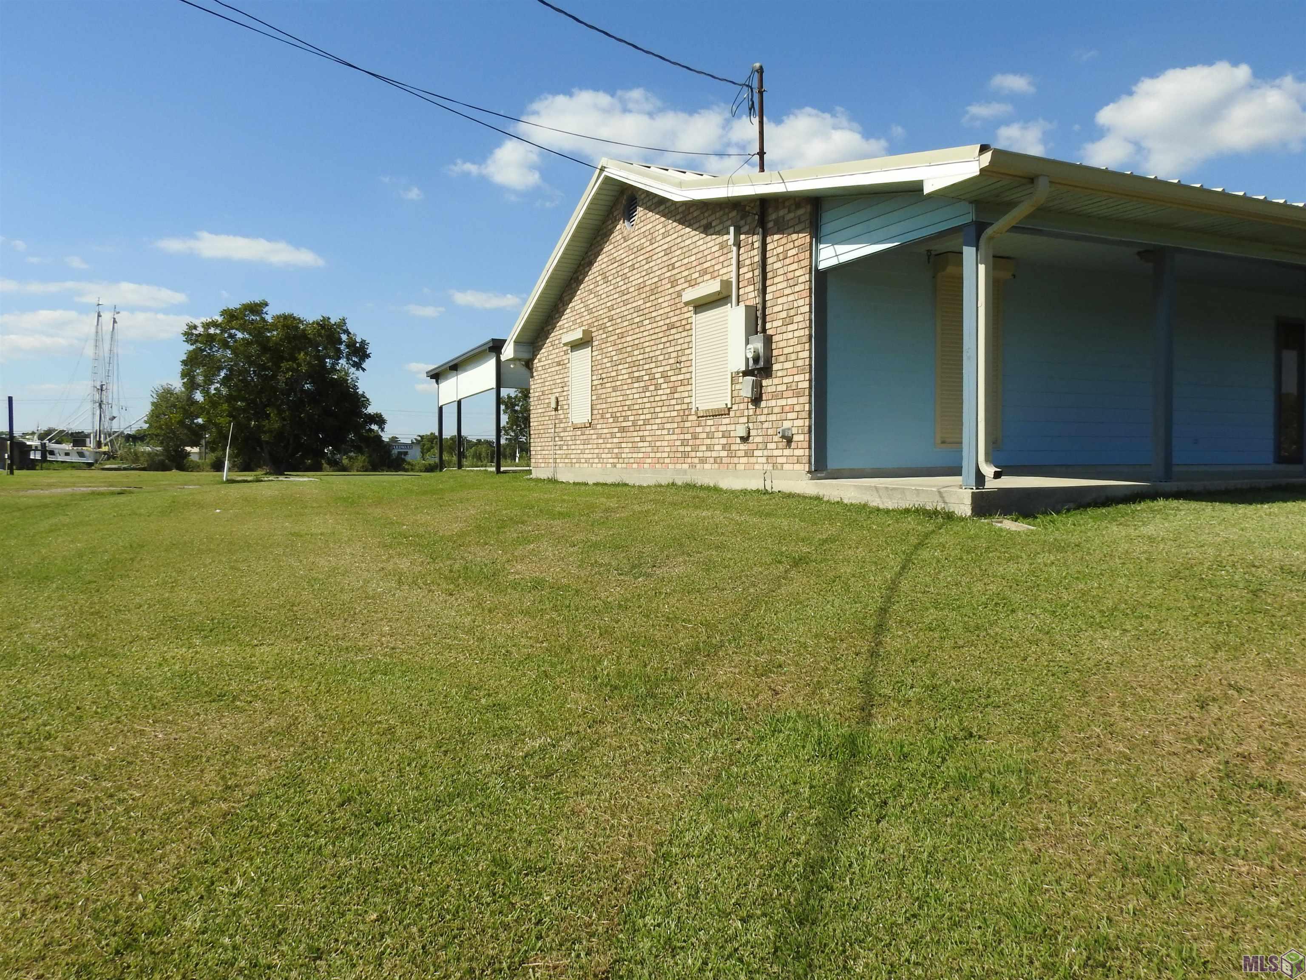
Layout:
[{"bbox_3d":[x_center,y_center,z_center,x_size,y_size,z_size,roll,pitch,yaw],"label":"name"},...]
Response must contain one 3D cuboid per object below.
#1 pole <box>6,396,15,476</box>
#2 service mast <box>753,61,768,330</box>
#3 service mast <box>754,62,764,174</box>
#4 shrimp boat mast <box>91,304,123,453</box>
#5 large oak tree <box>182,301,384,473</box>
[{"bbox_3d":[-40.430,-3.404,57.000,0.290,5.050,0.290,-2,2,-26],"label":"pole"},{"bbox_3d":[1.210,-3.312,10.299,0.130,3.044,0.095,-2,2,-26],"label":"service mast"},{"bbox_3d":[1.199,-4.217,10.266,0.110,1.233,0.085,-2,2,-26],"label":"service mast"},{"bbox_3d":[-56.167,-11.684,93.000,1.900,15.400,2.000,-1,2,0],"label":"shrimp boat mast"},{"bbox_3d":[-20.860,-5.775,51.000,9.800,9.750,9.800,-2,2,-26],"label":"large oak tree"}]

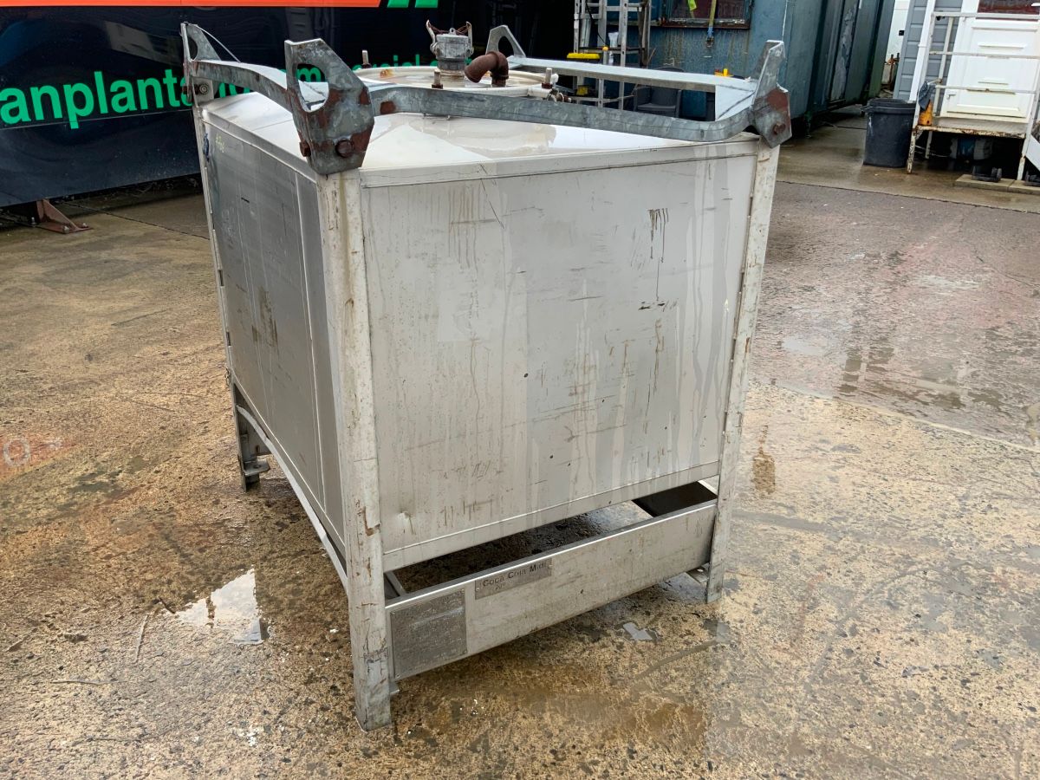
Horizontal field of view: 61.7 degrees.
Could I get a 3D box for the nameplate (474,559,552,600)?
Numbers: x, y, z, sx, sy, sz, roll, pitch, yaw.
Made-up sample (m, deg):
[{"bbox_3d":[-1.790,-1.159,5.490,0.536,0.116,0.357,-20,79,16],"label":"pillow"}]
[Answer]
[{"bbox_3d":[-0.012,0.425,1.963,0.196,0.050,0.004,-11,26,-27],"label":"nameplate"}]

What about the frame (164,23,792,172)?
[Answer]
[{"bbox_3d":[-0.168,-0.748,2.092,1.035,0.218,1.218,-11,26,-27],"label":"frame"}]

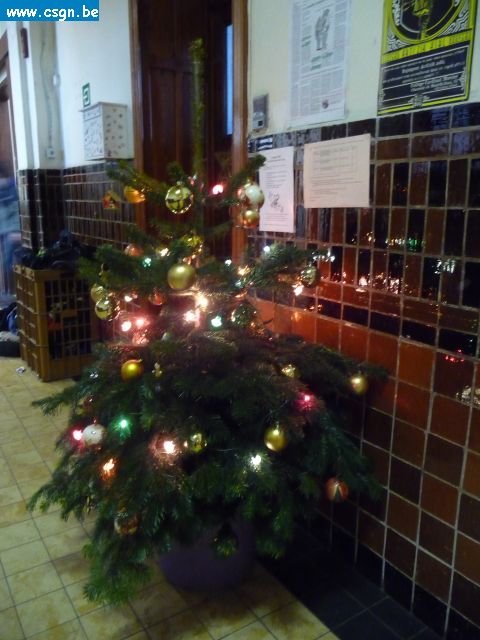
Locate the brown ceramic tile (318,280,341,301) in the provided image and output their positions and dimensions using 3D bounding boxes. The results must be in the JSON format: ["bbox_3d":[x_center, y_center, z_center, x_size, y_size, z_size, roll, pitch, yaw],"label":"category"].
[{"bbox_3d":[0.309,-0.098,1.764,0.012,0.060,0.118,-10,17,-33],"label":"brown ceramic tile"}]

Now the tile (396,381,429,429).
[{"bbox_3d":[0.504,0.247,1.508,0.010,0.118,0.119,-9,16,-31],"label":"tile"}]

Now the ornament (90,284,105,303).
[{"bbox_3d":[-0.447,-0.083,1.630,0.054,0.056,0.054,0,13,0],"label":"ornament"}]

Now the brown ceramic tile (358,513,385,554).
[{"bbox_3d":[0.449,0.723,1.764,0.012,0.123,0.118,-10,17,-33],"label":"brown ceramic tile"}]

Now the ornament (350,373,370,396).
[{"bbox_3d":[0.346,0.190,1.500,0.050,0.054,0.050,-1,14,-5],"label":"ornament"}]

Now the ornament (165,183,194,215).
[{"bbox_3d":[-0.174,-0.347,1.480,0.080,0.091,0.080,-2,13,-6],"label":"ornament"}]

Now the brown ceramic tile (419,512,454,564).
[{"bbox_3d":[0.579,0.637,1.515,0.012,0.125,0.119,-9,16,-32],"label":"brown ceramic tile"}]

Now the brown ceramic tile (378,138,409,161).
[{"bbox_3d":[0.429,-0.472,1.438,0.010,0.058,0.120,-8,15,-31],"label":"brown ceramic tile"}]

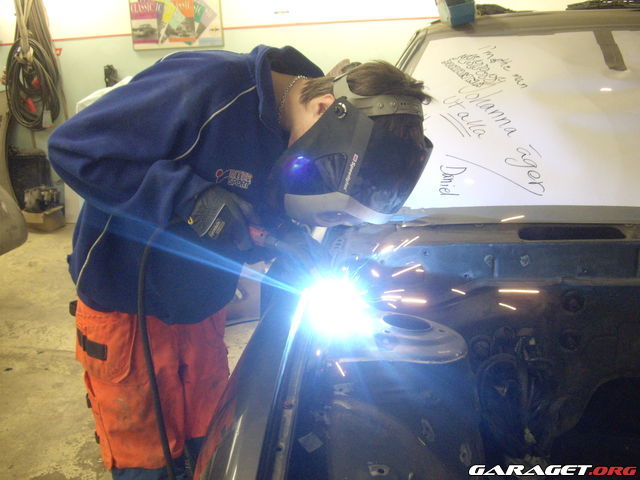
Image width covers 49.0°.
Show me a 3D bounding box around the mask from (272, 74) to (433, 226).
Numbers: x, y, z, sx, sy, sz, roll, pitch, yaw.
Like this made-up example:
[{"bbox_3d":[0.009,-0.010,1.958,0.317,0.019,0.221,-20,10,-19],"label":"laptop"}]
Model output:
[{"bbox_3d":[0.054,-0.162,1.240,0.260,0.265,0.220,15,-6,36],"label":"mask"}]

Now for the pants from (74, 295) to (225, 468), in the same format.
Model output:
[{"bbox_3d":[-0.389,0.276,1.620,0.300,0.510,0.410,14,21,41],"label":"pants"}]

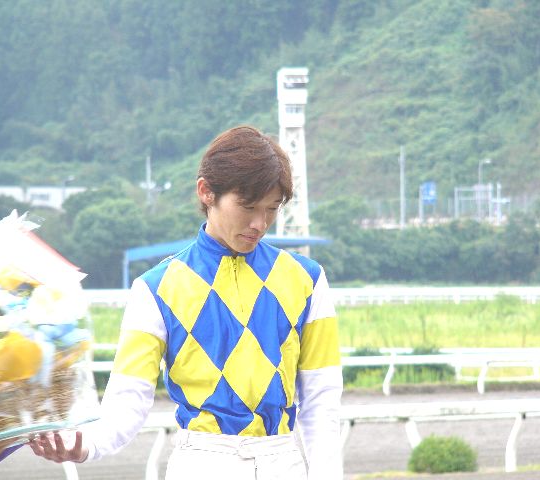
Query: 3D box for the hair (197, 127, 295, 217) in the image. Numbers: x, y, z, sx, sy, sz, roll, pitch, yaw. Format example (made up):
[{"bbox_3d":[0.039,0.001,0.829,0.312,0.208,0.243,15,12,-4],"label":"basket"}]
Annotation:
[{"bbox_3d":[-0.051,-0.120,7.903,0.177,0.210,0.210,0,25,-36],"label":"hair"}]

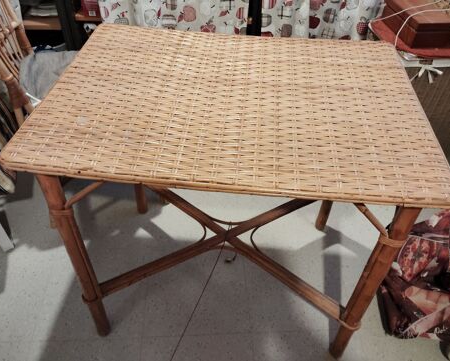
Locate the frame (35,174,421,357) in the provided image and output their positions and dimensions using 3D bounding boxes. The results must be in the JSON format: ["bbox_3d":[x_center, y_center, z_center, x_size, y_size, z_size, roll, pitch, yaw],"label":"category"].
[{"bbox_3d":[0.014,0.076,1.070,0.728,0.713,0.514,5,46,2],"label":"frame"}]

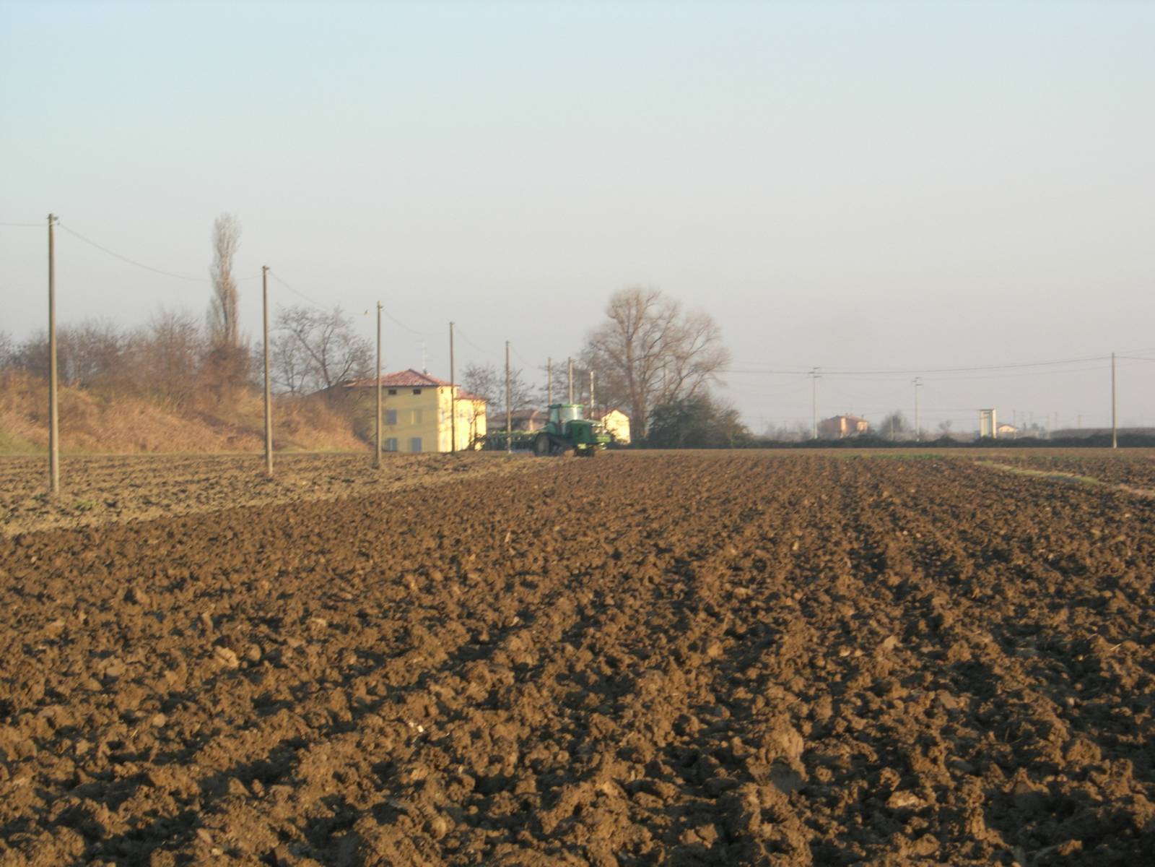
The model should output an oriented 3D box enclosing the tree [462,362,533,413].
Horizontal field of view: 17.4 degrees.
[{"bbox_3d":[-7.413,-2.555,350.000,6.600,8.200,6.300,0,0,0],"label":"tree"}]

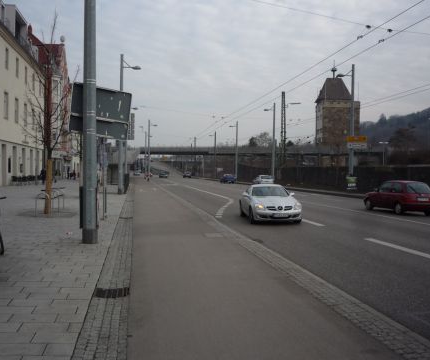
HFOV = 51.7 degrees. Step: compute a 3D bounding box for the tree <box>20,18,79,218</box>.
[{"bbox_3d":[-6.220,-2.550,16.700,2.150,7.650,2.150,0,1,0],"label":"tree"}]

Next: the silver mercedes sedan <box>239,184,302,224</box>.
[{"bbox_3d":[1.950,0.830,16.500,1.790,1.300,4.090,0,1,-3],"label":"silver mercedes sedan"}]

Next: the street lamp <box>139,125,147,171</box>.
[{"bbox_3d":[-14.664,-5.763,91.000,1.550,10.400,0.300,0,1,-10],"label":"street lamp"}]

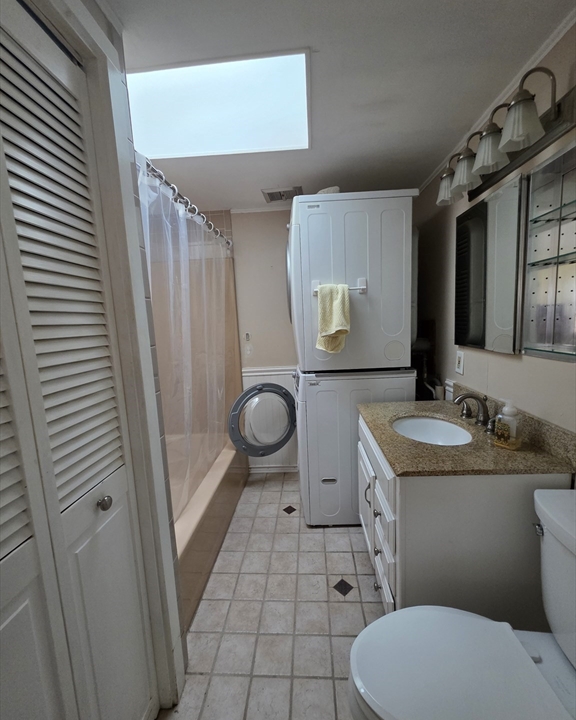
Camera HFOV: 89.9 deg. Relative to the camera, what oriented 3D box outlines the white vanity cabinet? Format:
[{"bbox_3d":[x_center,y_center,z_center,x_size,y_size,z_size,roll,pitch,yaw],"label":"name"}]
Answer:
[{"bbox_3d":[0.685,0.723,1.373,0.553,0.812,0.763,-2,8,4],"label":"white vanity cabinet"}]

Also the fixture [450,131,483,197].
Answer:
[{"bbox_3d":[0.775,-0.832,1.207,0.163,0.219,0.121,-2,8,4],"label":"fixture"}]

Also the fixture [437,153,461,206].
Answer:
[{"bbox_3d":[0.785,-0.854,1.361,0.163,0.219,0.121,-2,8,4],"label":"fixture"}]

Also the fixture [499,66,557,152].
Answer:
[{"bbox_3d":[0.754,-0.790,0.908,0.163,0.219,0.121,-2,8,4],"label":"fixture"}]

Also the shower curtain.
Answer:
[{"bbox_3d":[-0.498,-0.005,1.779,0.108,1.668,1.298,-2,8,4],"label":"shower curtain"}]

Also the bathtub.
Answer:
[{"bbox_3d":[-0.760,0.931,1.917,0.740,0.397,1.352,-2,8,4],"label":"bathtub"}]

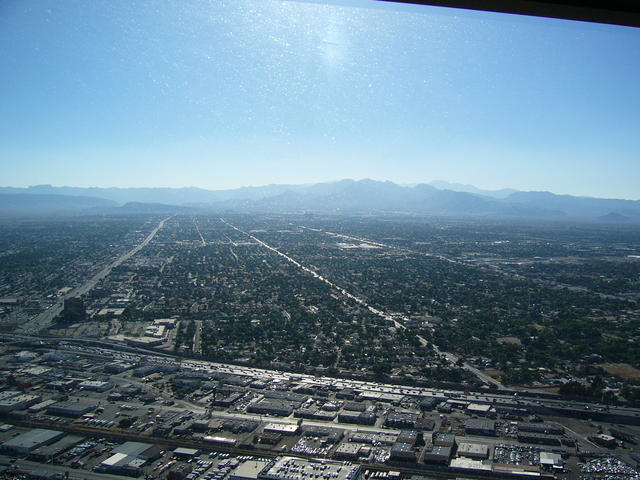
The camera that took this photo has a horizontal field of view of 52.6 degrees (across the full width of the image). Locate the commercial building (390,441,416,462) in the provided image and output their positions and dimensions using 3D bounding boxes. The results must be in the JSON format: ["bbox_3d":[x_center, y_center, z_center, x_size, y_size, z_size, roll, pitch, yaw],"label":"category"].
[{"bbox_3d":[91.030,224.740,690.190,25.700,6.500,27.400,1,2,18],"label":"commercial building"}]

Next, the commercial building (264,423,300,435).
[{"bbox_3d":[-44.740,221.870,758.730,36.700,4.800,21.600,1,2,16],"label":"commercial building"}]

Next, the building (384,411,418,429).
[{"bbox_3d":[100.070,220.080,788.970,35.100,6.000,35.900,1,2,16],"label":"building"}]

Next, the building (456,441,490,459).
[{"bbox_3d":[163.840,225.450,692.000,30.500,5.000,29.400,1,2,17],"label":"building"}]

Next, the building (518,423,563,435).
[{"bbox_3d":[258.870,221.920,762.210,45.100,5.000,14.200,1,2,17],"label":"building"}]

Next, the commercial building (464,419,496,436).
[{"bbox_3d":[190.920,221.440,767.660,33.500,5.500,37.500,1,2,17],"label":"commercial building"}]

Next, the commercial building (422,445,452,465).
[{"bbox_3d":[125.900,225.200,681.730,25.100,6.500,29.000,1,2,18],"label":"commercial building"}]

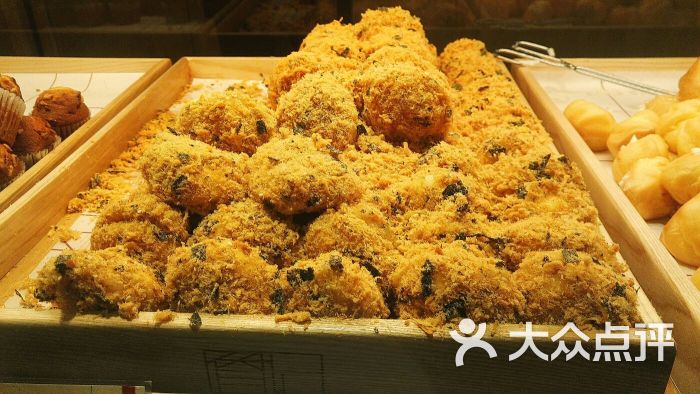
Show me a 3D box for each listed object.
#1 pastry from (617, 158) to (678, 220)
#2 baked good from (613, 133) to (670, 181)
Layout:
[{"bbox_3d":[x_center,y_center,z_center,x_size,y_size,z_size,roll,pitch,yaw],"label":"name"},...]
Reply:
[{"bbox_3d":[0.249,-0.007,0.420,0.046,0.050,0.050,1,32,4],"label":"pastry"},{"bbox_3d":[0.291,-0.039,0.496,0.056,0.046,0.056,1,33,5],"label":"baked good"}]

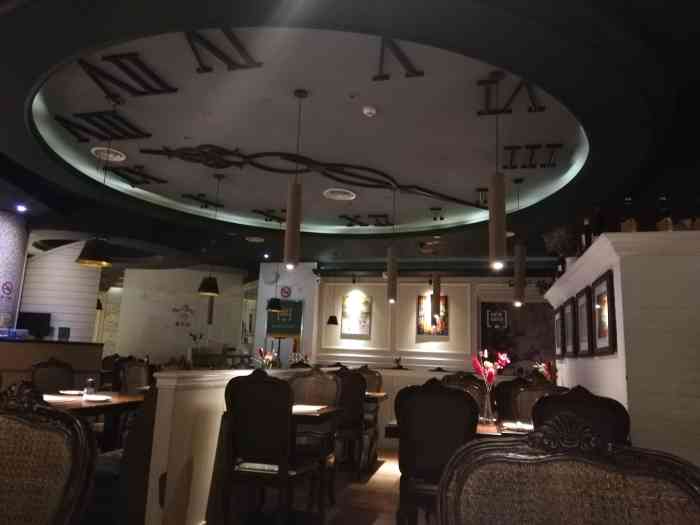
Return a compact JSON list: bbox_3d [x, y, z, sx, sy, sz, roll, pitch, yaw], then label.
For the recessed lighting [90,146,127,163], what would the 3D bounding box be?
[{"bbox_3d":[-2.263,-0.997,4.924,0.310,0.050,0.310,0,-10,15],"label":"recessed lighting"}]

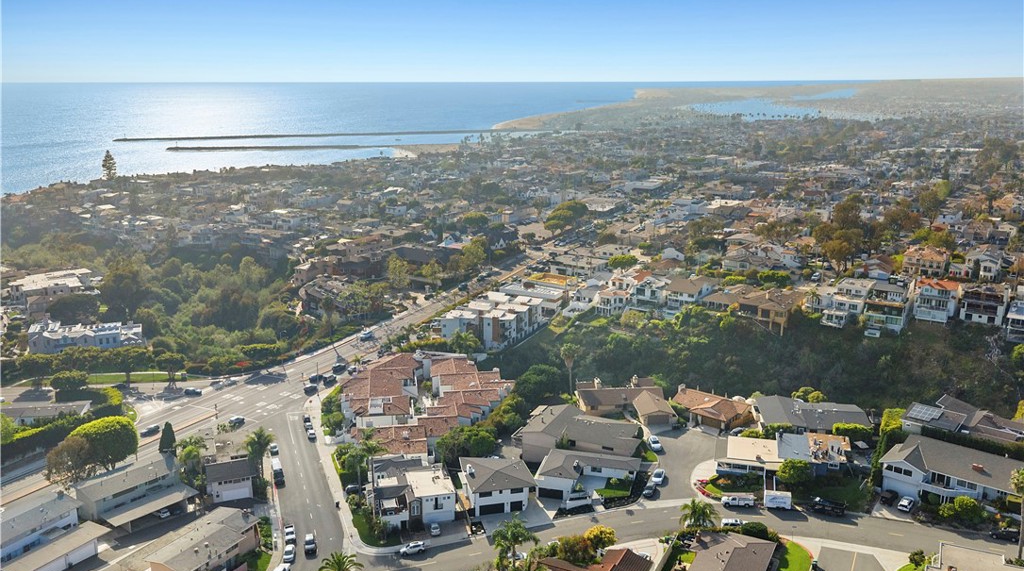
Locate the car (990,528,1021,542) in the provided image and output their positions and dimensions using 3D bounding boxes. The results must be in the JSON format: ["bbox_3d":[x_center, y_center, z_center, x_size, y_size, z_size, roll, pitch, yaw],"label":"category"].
[{"bbox_3d":[84.828,42.777,136.987,4.600,1.720,1.880,6,16,21],"label":"car"}]

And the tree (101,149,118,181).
[{"bbox_3d":[-398.918,-118.525,790.000,14.500,28.500,14.500,-7,16,-26],"label":"tree"}]

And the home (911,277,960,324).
[{"bbox_3d":[135.420,5.020,253.860,12.200,11.300,12.000,9,17,32],"label":"home"}]

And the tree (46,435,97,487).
[{"bbox_3d":[-95.760,39.940,173.580,9.500,10.500,9.500,0,15,0],"label":"tree"}]

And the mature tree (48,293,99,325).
[{"bbox_3d":[-176.171,9.642,320.000,19.000,12.000,15.000,-8,17,-29],"label":"mature tree"}]

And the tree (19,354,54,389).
[{"bbox_3d":[-137.000,24.223,229.013,10.300,9.600,10.300,0,15,0],"label":"tree"}]

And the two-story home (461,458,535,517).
[{"bbox_3d":[-2.800,37.951,153.742,12.400,7.000,12.400,-3,15,-13],"label":"two-story home"}]

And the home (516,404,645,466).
[{"bbox_3d":[15.100,32.799,171.724,23.500,7.300,15.700,6,16,22],"label":"home"}]

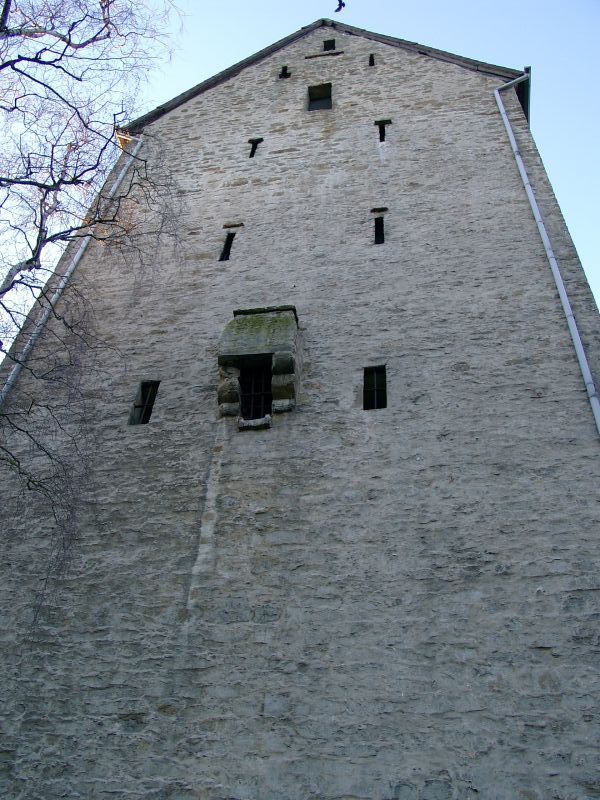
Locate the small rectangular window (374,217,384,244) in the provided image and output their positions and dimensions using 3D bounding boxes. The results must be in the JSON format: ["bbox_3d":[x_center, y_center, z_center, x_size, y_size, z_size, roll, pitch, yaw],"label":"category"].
[{"bbox_3d":[1.561,-3.213,15.329,0.173,1.013,0.220,-4,-49,9],"label":"small rectangular window"}]

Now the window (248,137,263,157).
[{"bbox_3d":[-1.109,-6.044,19.203,0.370,1.093,0.220,-4,-49,9],"label":"window"}]

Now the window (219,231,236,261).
[{"bbox_3d":[-1.415,-2.975,15.760,0.200,1.059,0.220,-4,-49,9],"label":"window"}]

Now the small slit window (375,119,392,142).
[{"bbox_3d":[2.011,-6.339,18.803,0.431,1.290,0.220,-4,-49,9],"label":"small slit window"}]

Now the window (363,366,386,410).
[{"bbox_3d":[1.151,-0.114,11.877,0.343,0.978,0.220,-4,-49,9],"label":"window"}]

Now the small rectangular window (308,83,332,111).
[{"bbox_3d":[0.559,-7.992,21.063,0.635,1.786,0.250,-4,-49,9],"label":"small rectangular window"}]

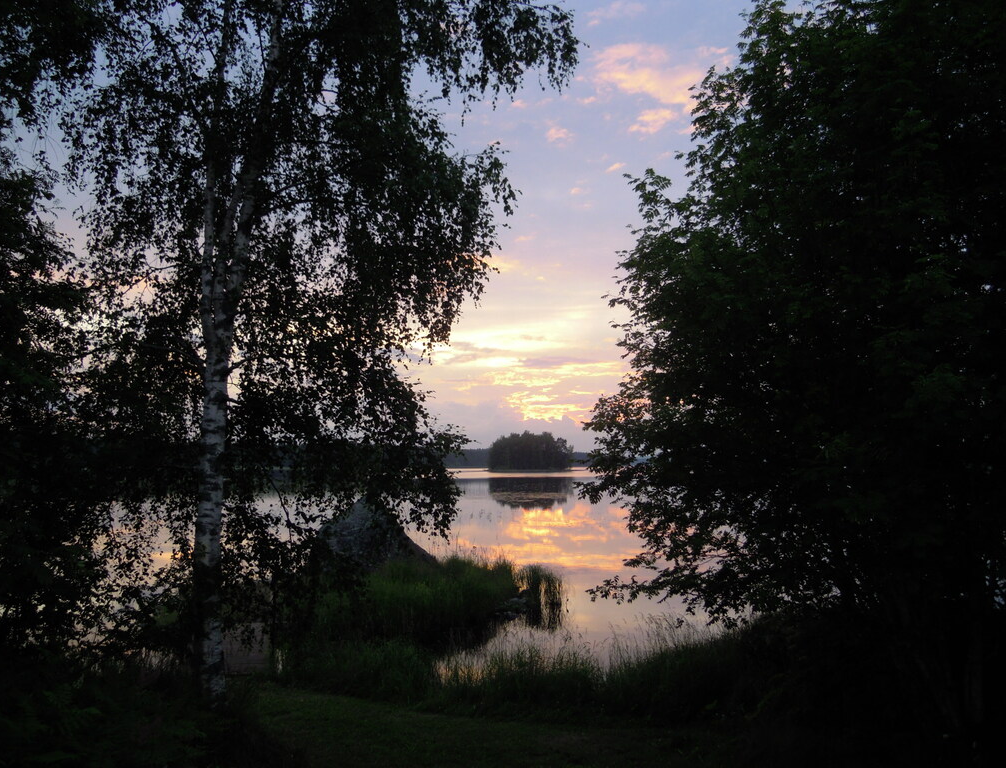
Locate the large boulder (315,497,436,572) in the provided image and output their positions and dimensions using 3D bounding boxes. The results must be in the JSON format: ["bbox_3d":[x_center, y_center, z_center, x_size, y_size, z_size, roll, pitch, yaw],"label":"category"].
[{"bbox_3d":[-1.910,2.330,12.500,1.850,1.300,1.600,0,-6,0],"label":"large boulder"}]

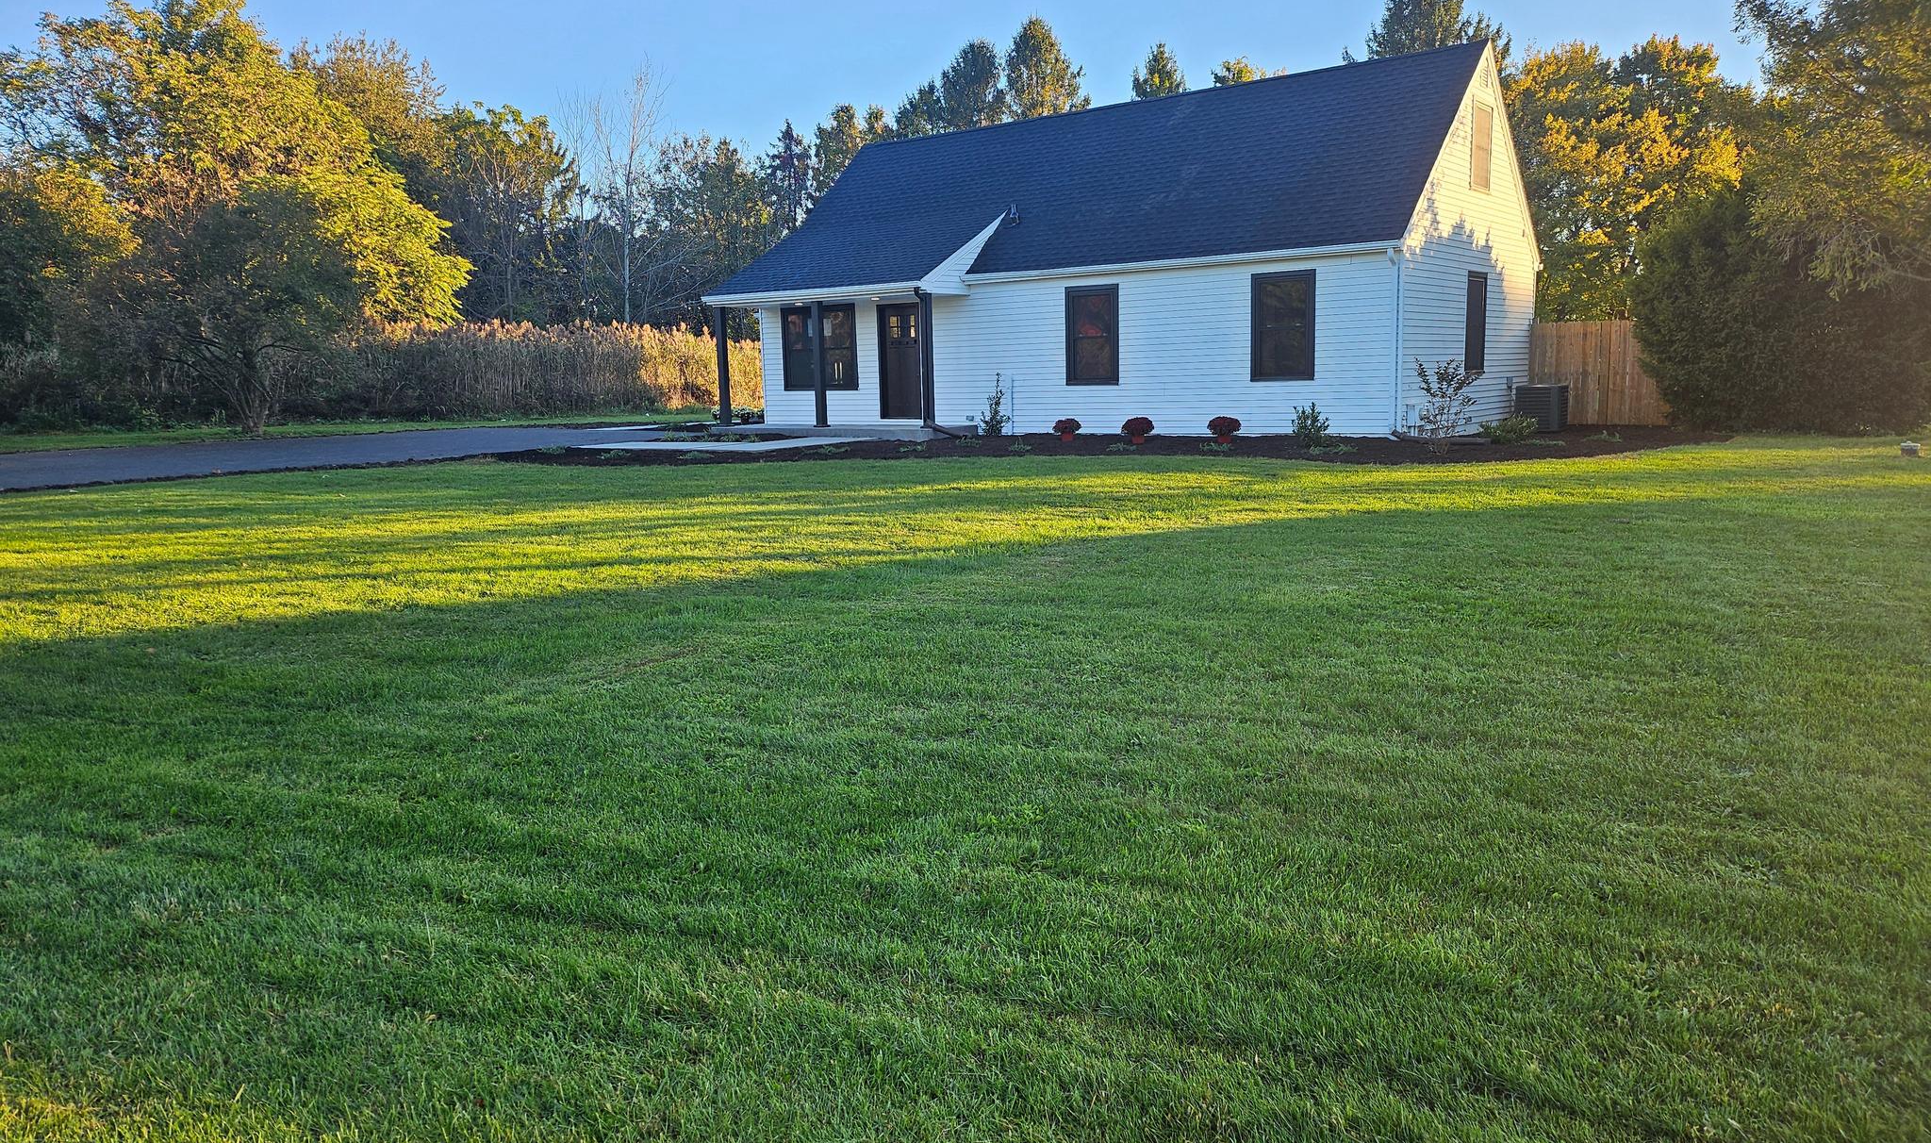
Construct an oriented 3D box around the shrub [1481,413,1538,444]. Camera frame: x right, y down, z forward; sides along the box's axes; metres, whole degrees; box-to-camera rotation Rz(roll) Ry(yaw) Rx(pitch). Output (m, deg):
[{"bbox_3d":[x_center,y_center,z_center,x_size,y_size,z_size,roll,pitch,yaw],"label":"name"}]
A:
[{"bbox_3d":[8.340,-2.216,20.524,0.850,0.460,0.750,5,10,37],"label":"shrub"}]

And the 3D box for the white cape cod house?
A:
[{"bbox_3d":[2.816,-5.727,25.107,13.102,6.118,8.826,5,10,37],"label":"white cape cod house"}]

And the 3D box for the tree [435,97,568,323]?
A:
[{"bbox_3d":[-16.161,-11.118,48.366,5.600,11.165,5.600,-4,9,-18],"label":"tree"}]

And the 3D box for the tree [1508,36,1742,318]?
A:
[{"bbox_3d":[16.698,-8.860,34.277,7.200,9.304,7.200,2,9,25],"label":"tree"}]

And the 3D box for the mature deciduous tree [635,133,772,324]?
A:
[{"bbox_3d":[-10.777,-12.418,55.806,6.200,11.288,6.200,-3,8,-10],"label":"mature deciduous tree"}]

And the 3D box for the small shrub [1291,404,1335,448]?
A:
[{"bbox_3d":[5.016,-2.109,19.266,0.580,0.620,0.550,5,10,37],"label":"small shrub"}]

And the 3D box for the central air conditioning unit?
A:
[{"bbox_3d":[9.900,-2.787,22.853,0.740,0.780,0.740,5,10,37],"label":"central air conditioning unit"}]

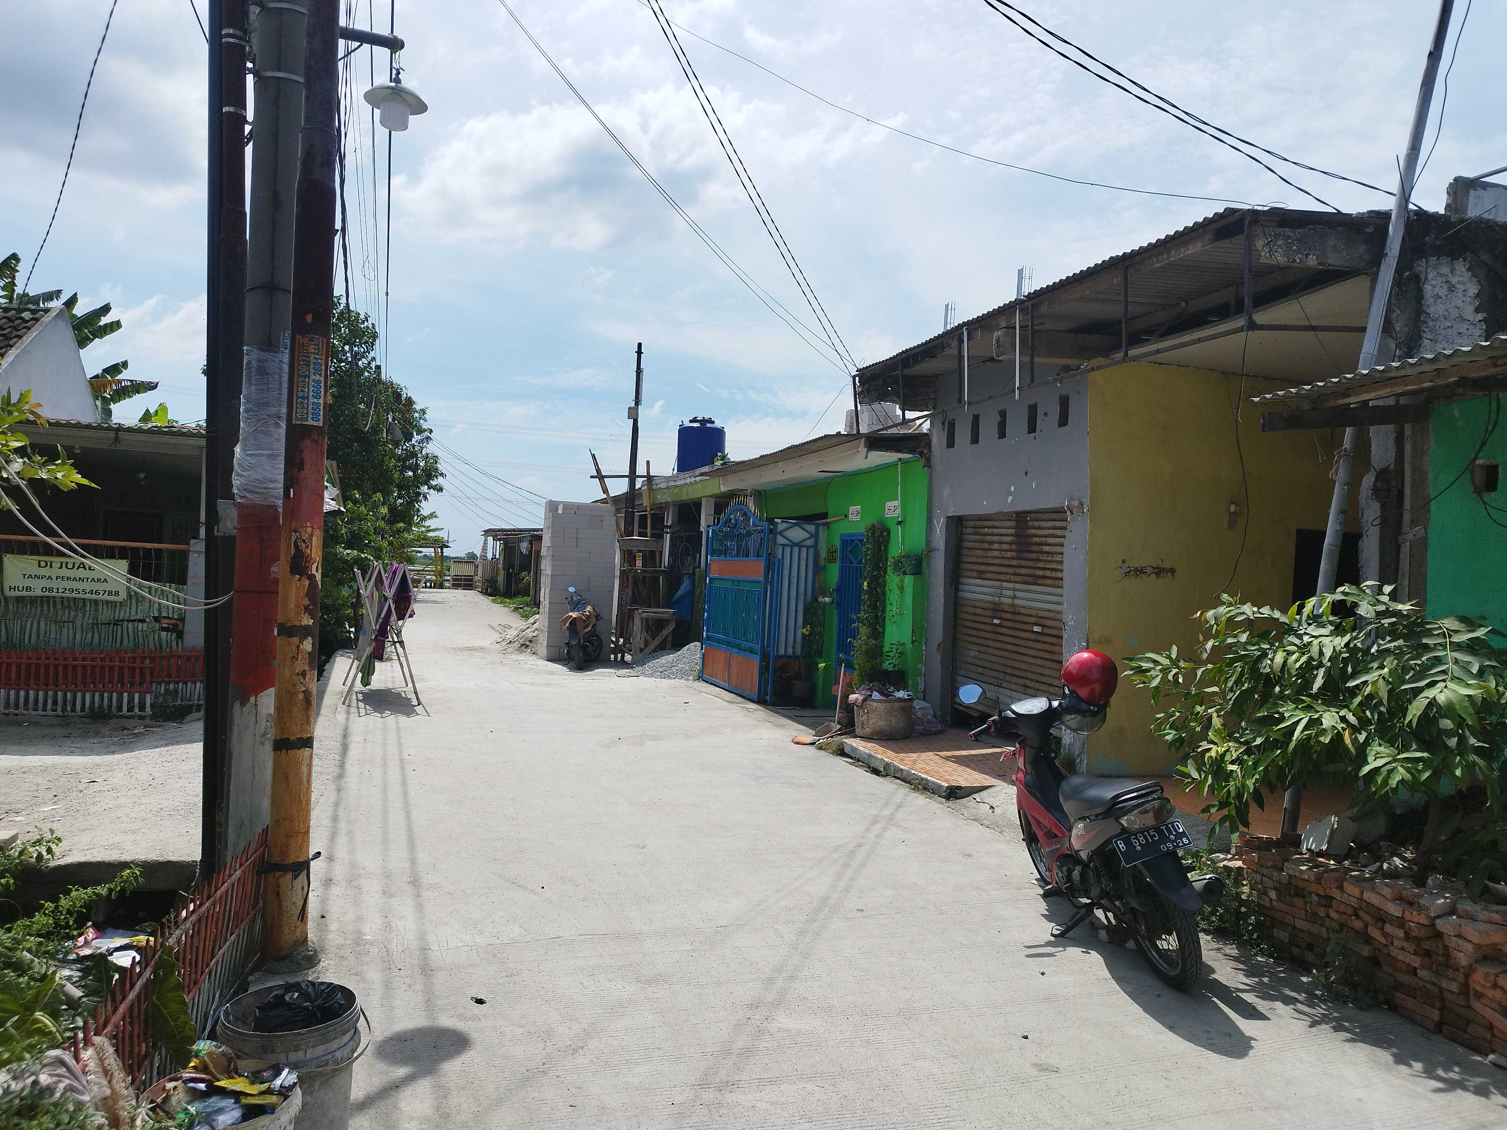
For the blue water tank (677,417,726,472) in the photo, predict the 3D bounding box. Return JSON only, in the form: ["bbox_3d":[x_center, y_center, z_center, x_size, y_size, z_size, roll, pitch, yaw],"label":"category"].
[{"bbox_3d":[-0.942,-2.052,18.500,0.840,1.150,0.840,1,0,0],"label":"blue water tank"}]

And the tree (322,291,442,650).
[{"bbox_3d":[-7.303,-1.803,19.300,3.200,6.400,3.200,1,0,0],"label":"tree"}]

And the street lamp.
[{"bbox_3d":[-1.652,-2.146,4.836,0.285,0.220,0.285,1,0,0],"label":"street lamp"}]

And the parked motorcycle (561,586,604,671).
[{"bbox_3d":[-2.535,0.927,15.600,0.680,1.180,1.850,1,0,2],"label":"parked motorcycle"}]

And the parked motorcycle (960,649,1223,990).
[{"bbox_3d":[1.345,1.014,4.500,0.750,1.200,1.900,1,0,-7],"label":"parked motorcycle"}]

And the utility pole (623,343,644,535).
[{"bbox_3d":[-1.942,-1.004,16.649,0.200,5.070,0.170,3,0,0],"label":"utility pole"}]

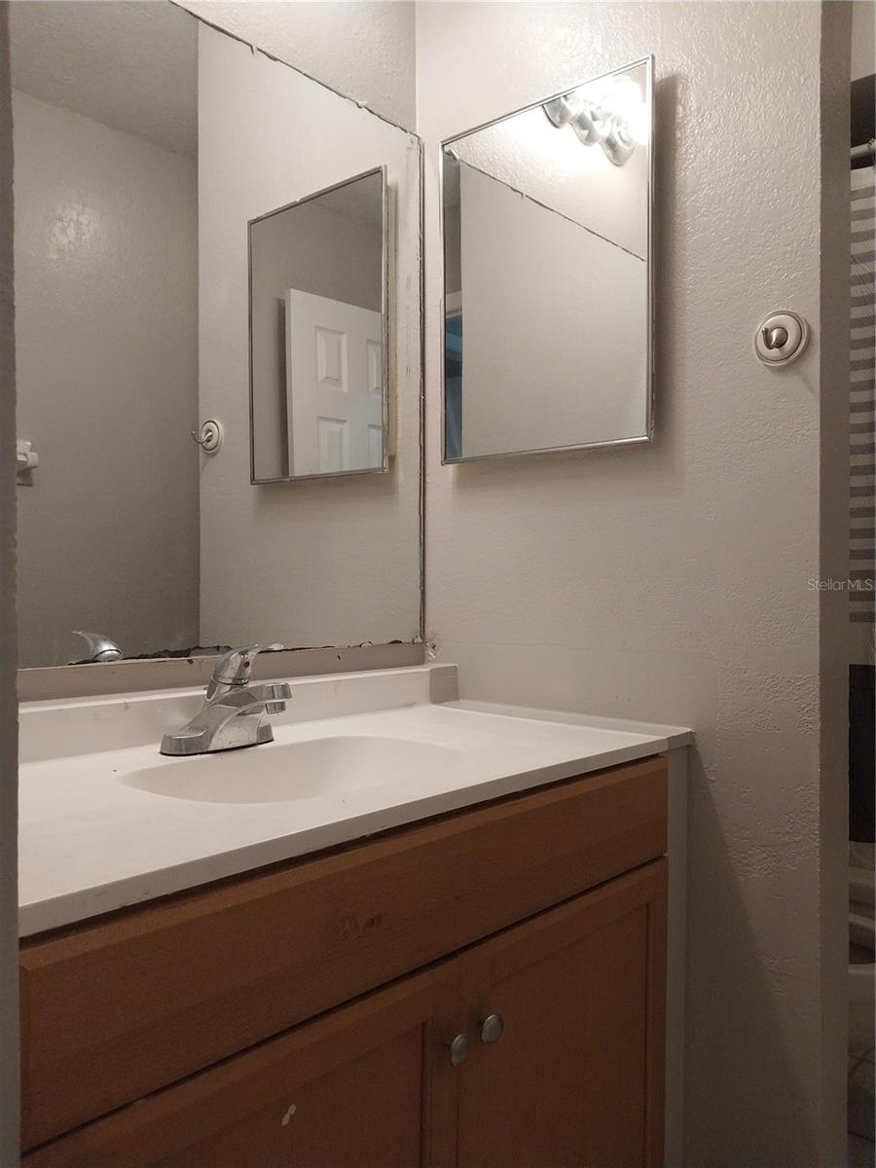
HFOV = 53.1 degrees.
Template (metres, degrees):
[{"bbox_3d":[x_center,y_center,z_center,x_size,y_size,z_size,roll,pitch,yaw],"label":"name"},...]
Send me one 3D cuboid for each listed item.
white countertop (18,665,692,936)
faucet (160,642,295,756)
[{"bbox_3d":[-0.160,0.194,1.117,0.551,0.084,0.979,0,0,42],"label":"white countertop"},{"bbox_3d":[-0.246,0.146,1.134,0.172,0.141,0.163,0,0,42],"label":"faucet"}]

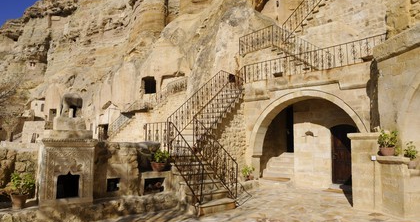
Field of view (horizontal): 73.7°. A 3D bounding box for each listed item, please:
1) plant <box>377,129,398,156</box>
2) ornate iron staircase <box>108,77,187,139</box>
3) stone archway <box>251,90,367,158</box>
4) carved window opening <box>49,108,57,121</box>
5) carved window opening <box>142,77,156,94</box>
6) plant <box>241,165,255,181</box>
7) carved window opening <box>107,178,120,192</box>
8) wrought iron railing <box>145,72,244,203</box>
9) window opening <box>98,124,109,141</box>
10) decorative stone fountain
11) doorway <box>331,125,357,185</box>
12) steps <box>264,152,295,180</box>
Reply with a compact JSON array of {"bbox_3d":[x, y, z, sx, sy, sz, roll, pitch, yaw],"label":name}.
[{"bbox_3d":[4.195,0.744,6.617,0.490,0.590,0.470,-2,-5,33],"label":"plant"},{"bbox_3d":[-3.985,-0.223,17.853,5.000,3.800,0.400,1,-4,-3],"label":"ornate iron staircase"},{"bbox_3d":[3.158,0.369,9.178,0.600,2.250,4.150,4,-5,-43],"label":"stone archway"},{"bbox_3d":[-13.233,0.294,23.526,0.700,1.180,0.300,1,-4,-11],"label":"carved window opening"},{"bbox_3d":[-4.030,-1.699,18.653,0.920,1.080,0.350,1,-4,-7],"label":"carved window opening"},{"bbox_3d":[1.190,1.984,8.888,0.460,0.520,0.440,0,-4,0],"label":"plant"},{"bbox_3d":[-2.087,1.590,6.056,0.320,0.310,0.180,2,-4,-25],"label":"carved window opening"},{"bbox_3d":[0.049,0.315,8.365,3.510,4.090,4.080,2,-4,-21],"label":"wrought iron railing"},{"bbox_3d":[-6.560,1.324,17.247,0.650,1.150,0.300,0,-4,3],"label":"window opening"},{"bbox_3d":[-3.050,0.833,6.056,1.080,2.300,0.850,2,-4,-24],"label":"decorative stone fountain"},{"bbox_3d":[4.360,1.442,9.076,0.880,1.980,0.250,-2,-5,35],"label":"doorway"},{"bbox_3d":[2.639,2.037,10.639,1.250,0.850,1.200,-1,-4,19],"label":"steps"}]

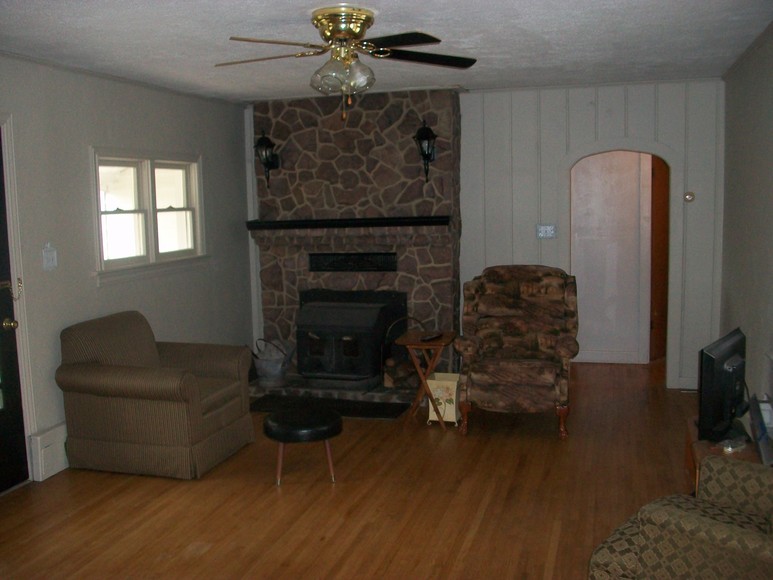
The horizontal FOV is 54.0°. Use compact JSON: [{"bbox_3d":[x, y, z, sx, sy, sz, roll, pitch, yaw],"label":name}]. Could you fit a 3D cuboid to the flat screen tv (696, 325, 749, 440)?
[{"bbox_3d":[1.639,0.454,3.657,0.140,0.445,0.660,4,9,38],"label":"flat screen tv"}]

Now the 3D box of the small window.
[{"bbox_3d":[-1.709,-0.605,5.663,0.110,0.825,1.360,0,7,17],"label":"small window"}]

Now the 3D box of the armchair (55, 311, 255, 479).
[{"bbox_3d":[-1.434,0.611,4.831,0.920,0.880,0.800,0,7,17],"label":"armchair"}]

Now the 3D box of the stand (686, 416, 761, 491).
[{"bbox_3d":[1.635,0.908,3.548,0.420,0.420,0.760,1,7,18],"label":"stand"}]

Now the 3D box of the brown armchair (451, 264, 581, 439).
[{"bbox_3d":[0.945,0.384,5.329,0.810,1.080,0.880,0,7,15],"label":"brown armchair"}]

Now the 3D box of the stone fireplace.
[{"bbox_3d":[-0.258,-0.438,6.469,1.740,2.340,0.500,0,7,17],"label":"stone fireplace"}]

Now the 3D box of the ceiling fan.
[{"bbox_3d":[-0.197,-1.039,3.503,1.280,0.480,1.280,0,7,17],"label":"ceiling fan"}]

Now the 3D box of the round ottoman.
[{"bbox_3d":[-0.474,0.897,4.401,0.450,0.360,0.450,-2,7,0],"label":"round ottoman"}]

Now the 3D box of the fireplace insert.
[{"bbox_3d":[-0.334,0.402,6.252,0.880,0.720,0.460,0,7,17],"label":"fireplace insert"}]

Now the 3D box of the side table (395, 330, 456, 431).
[{"bbox_3d":[0.302,0.633,5.333,0.420,0.620,0.460,0,7,17],"label":"side table"}]

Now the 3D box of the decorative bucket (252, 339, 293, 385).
[{"bbox_3d":[-0.948,0.596,6.334,0.310,0.350,0.300,0,7,17],"label":"decorative bucket"}]

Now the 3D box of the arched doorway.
[{"bbox_3d":[1.882,-0.147,6.179,0.750,1.880,0.150,0,7,17],"label":"arched doorway"}]

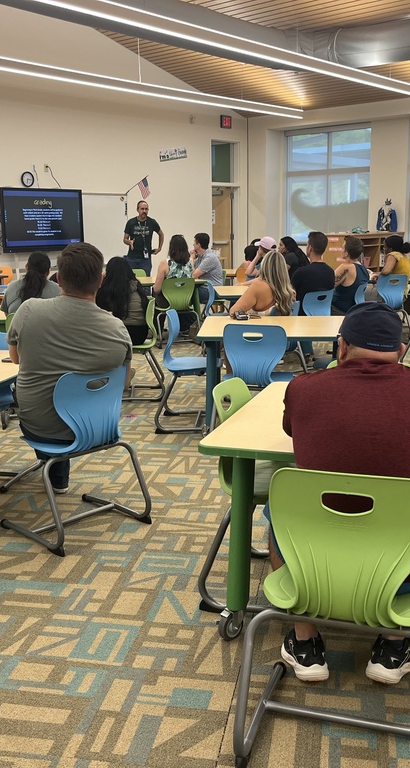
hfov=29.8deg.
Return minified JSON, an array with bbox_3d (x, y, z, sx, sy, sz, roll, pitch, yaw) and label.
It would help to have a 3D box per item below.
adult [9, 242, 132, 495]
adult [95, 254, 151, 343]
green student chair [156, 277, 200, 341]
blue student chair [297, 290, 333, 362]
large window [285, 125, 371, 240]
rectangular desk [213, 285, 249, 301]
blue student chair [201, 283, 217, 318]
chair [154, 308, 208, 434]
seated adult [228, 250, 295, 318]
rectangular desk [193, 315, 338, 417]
[{"bbox_3d":[-0.650,0.009,3.635,0.580,1.335,0.880,-4,12,-18],"label":"adult"},{"bbox_3d":[-0.740,-0.507,6.650,0.520,1.140,0.780,-8,14,-30],"label":"adult"},{"bbox_3d":[-0.307,-0.831,9.009,0.500,0.790,0.490,-2,11,-5],"label":"green student chair"},{"bbox_3d":[0.832,-0.426,6.904,0.520,0.830,0.540,-12,16,-41],"label":"blue student chair"},{"bbox_3d":[2.392,-3.952,15.463,2.000,2.320,0.120,9,16,40],"label":"large window"},{"bbox_3d":[0.728,-0.604,8.096,1.100,0.710,1.120,0,12,4],"label":"rectangular desk"},{"bbox_3d":[0.261,-0.727,8.421,0.490,0.780,0.500,0,11,6],"label":"blue student chair"},{"bbox_3d":[-0.086,-0.103,5.440,0.520,0.815,0.500,0,12,3],"label":"chair"},{"bbox_3d":[0.454,-0.477,6.253,0.760,1.210,0.540,10,15,41],"label":"seated adult"},{"bbox_3d":[0.520,-0.032,5.283,1.020,0.735,1.030,1,12,7],"label":"rectangular desk"}]

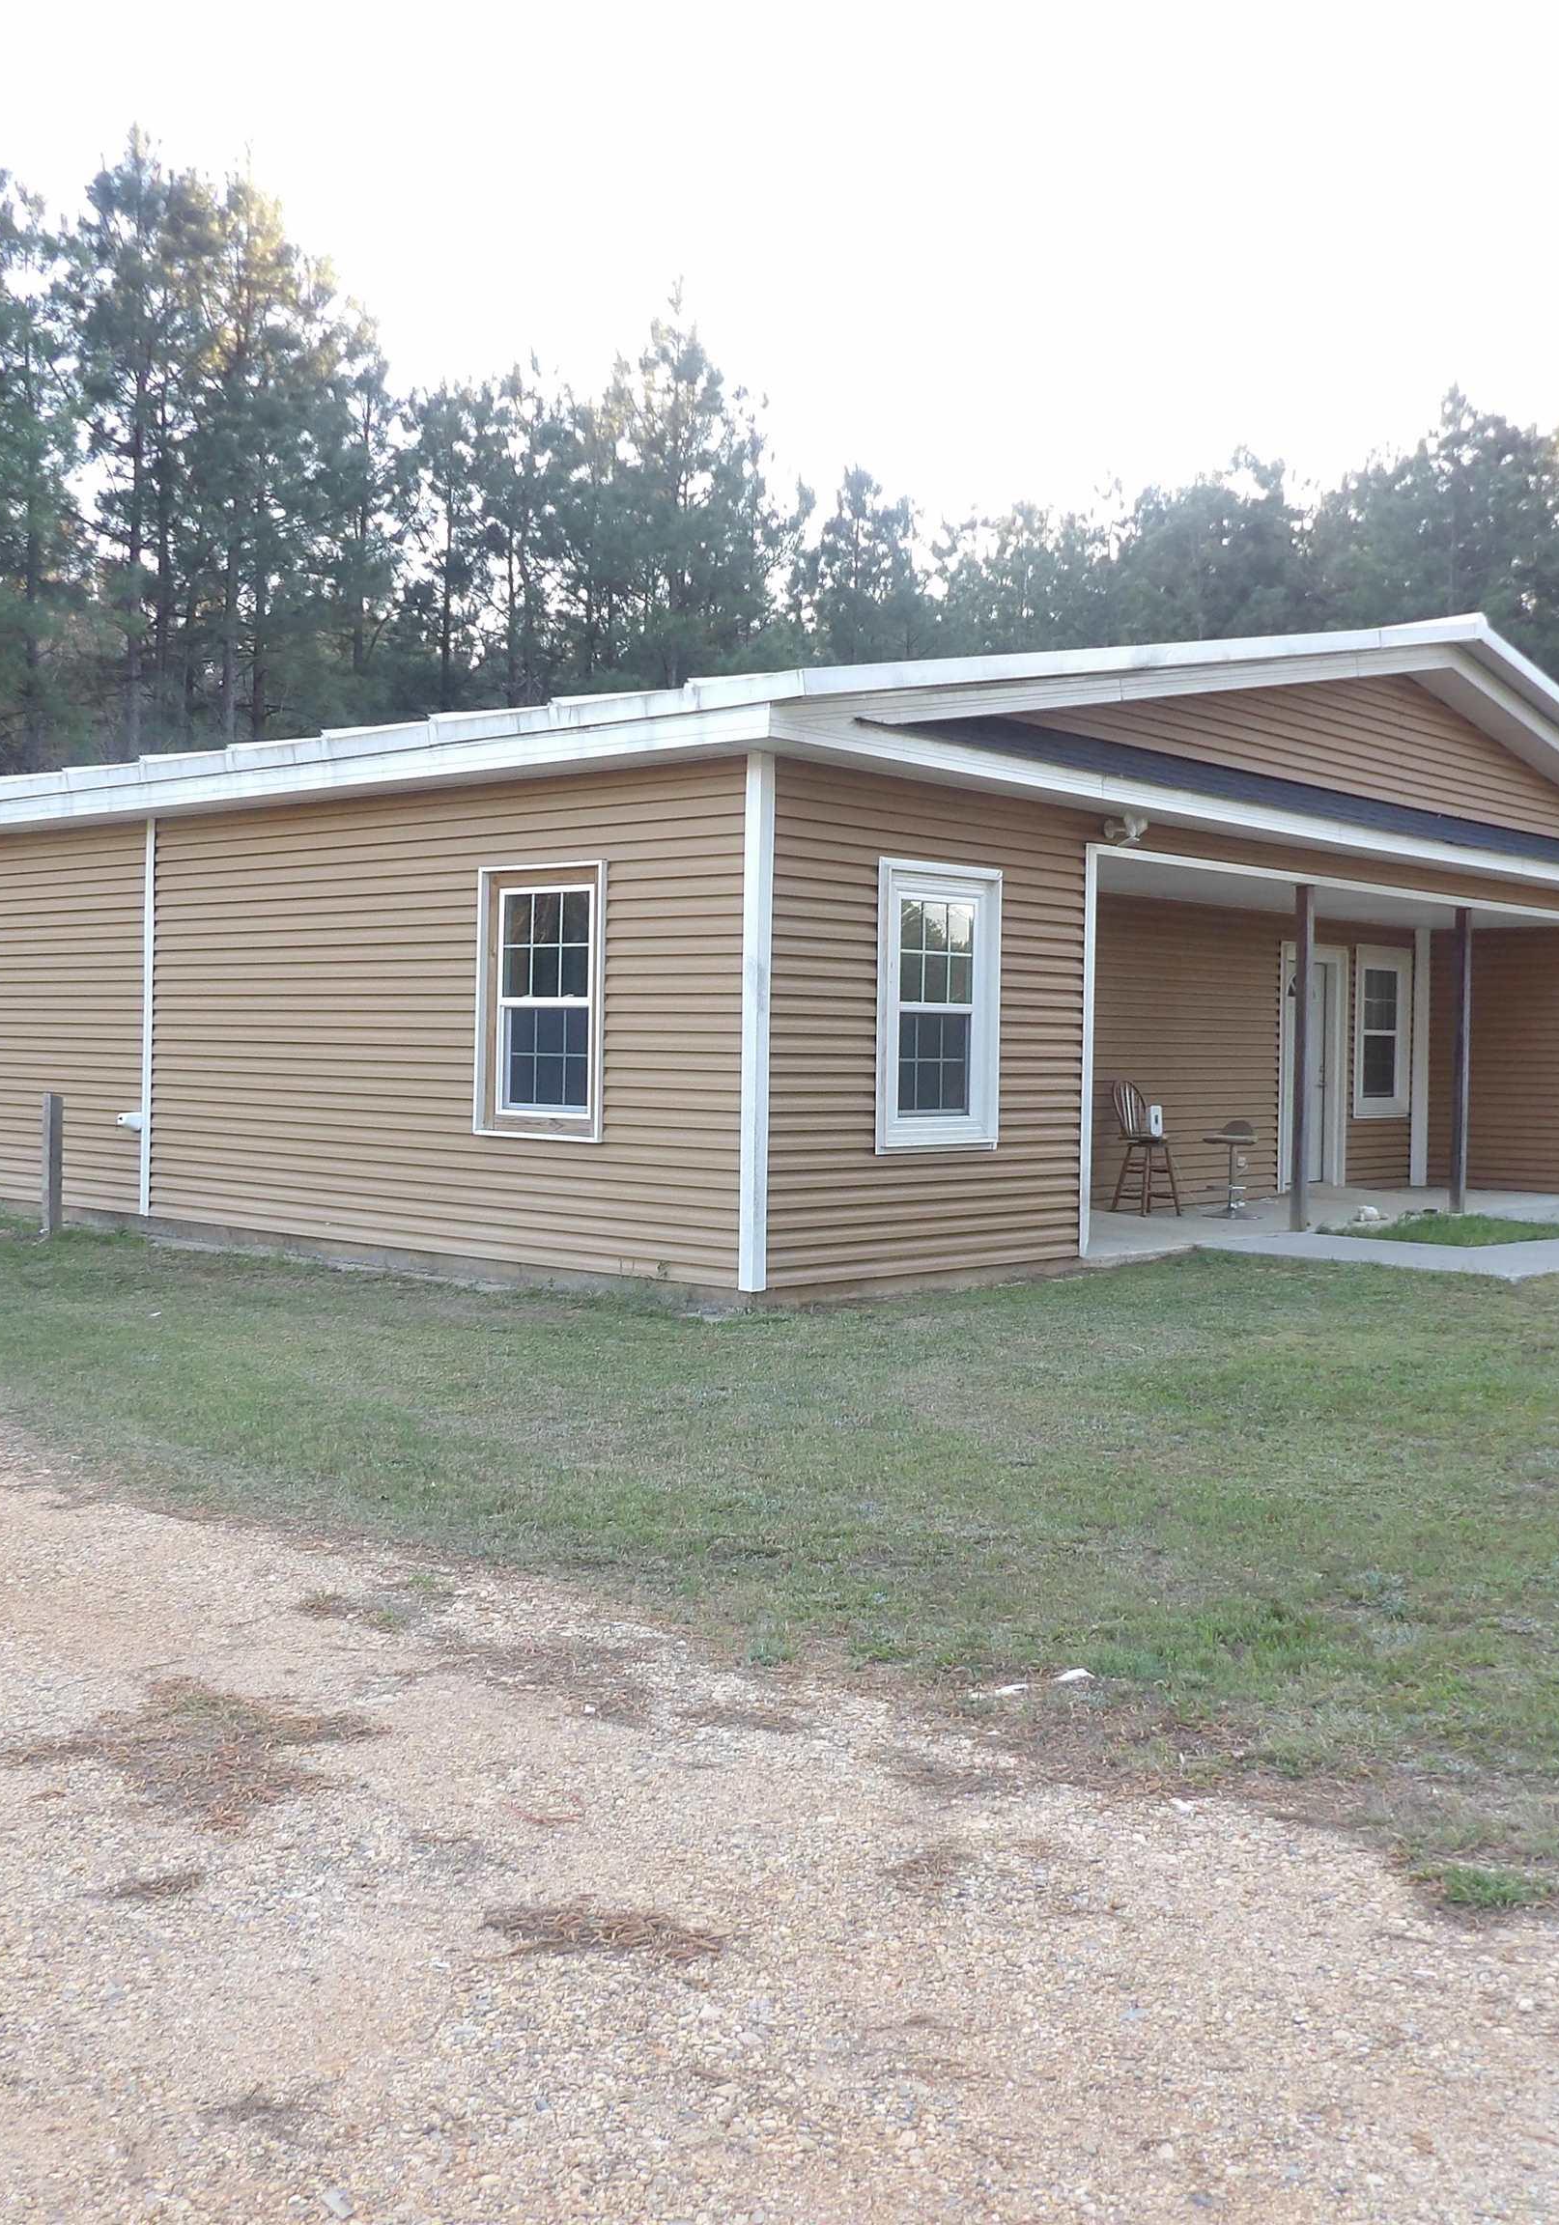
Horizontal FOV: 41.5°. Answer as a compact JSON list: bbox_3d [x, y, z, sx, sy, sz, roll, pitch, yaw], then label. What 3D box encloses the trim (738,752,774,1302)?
[{"bbox_3d":[-0.099,-0.454,10.583,0.100,2.755,0.100,3,3,41],"label":"trim"}]

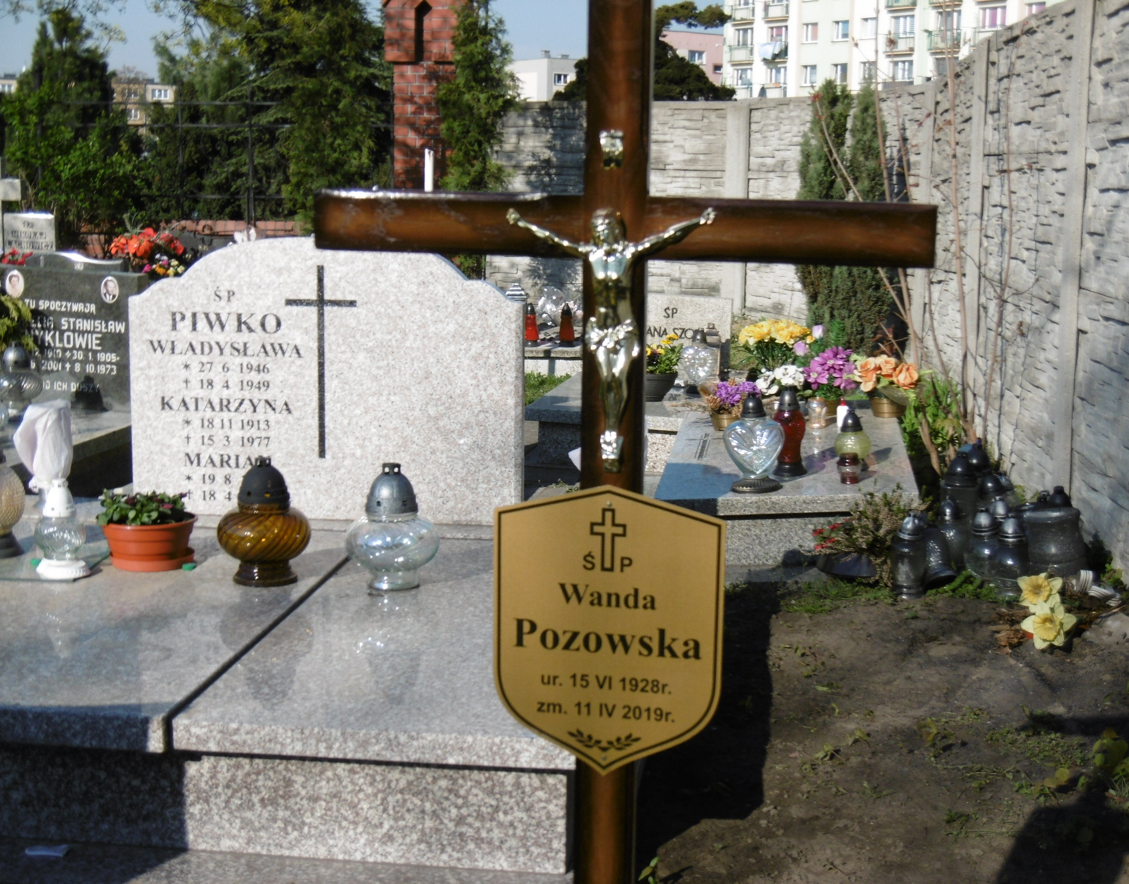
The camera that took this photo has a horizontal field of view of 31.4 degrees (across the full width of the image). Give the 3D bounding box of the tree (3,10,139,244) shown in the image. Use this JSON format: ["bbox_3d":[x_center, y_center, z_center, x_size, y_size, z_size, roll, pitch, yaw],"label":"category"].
[{"bbox_3d":[-5.891,-3.665,24.000,1.628,3.045,1.600,2,8,10],"label":"tree"}]

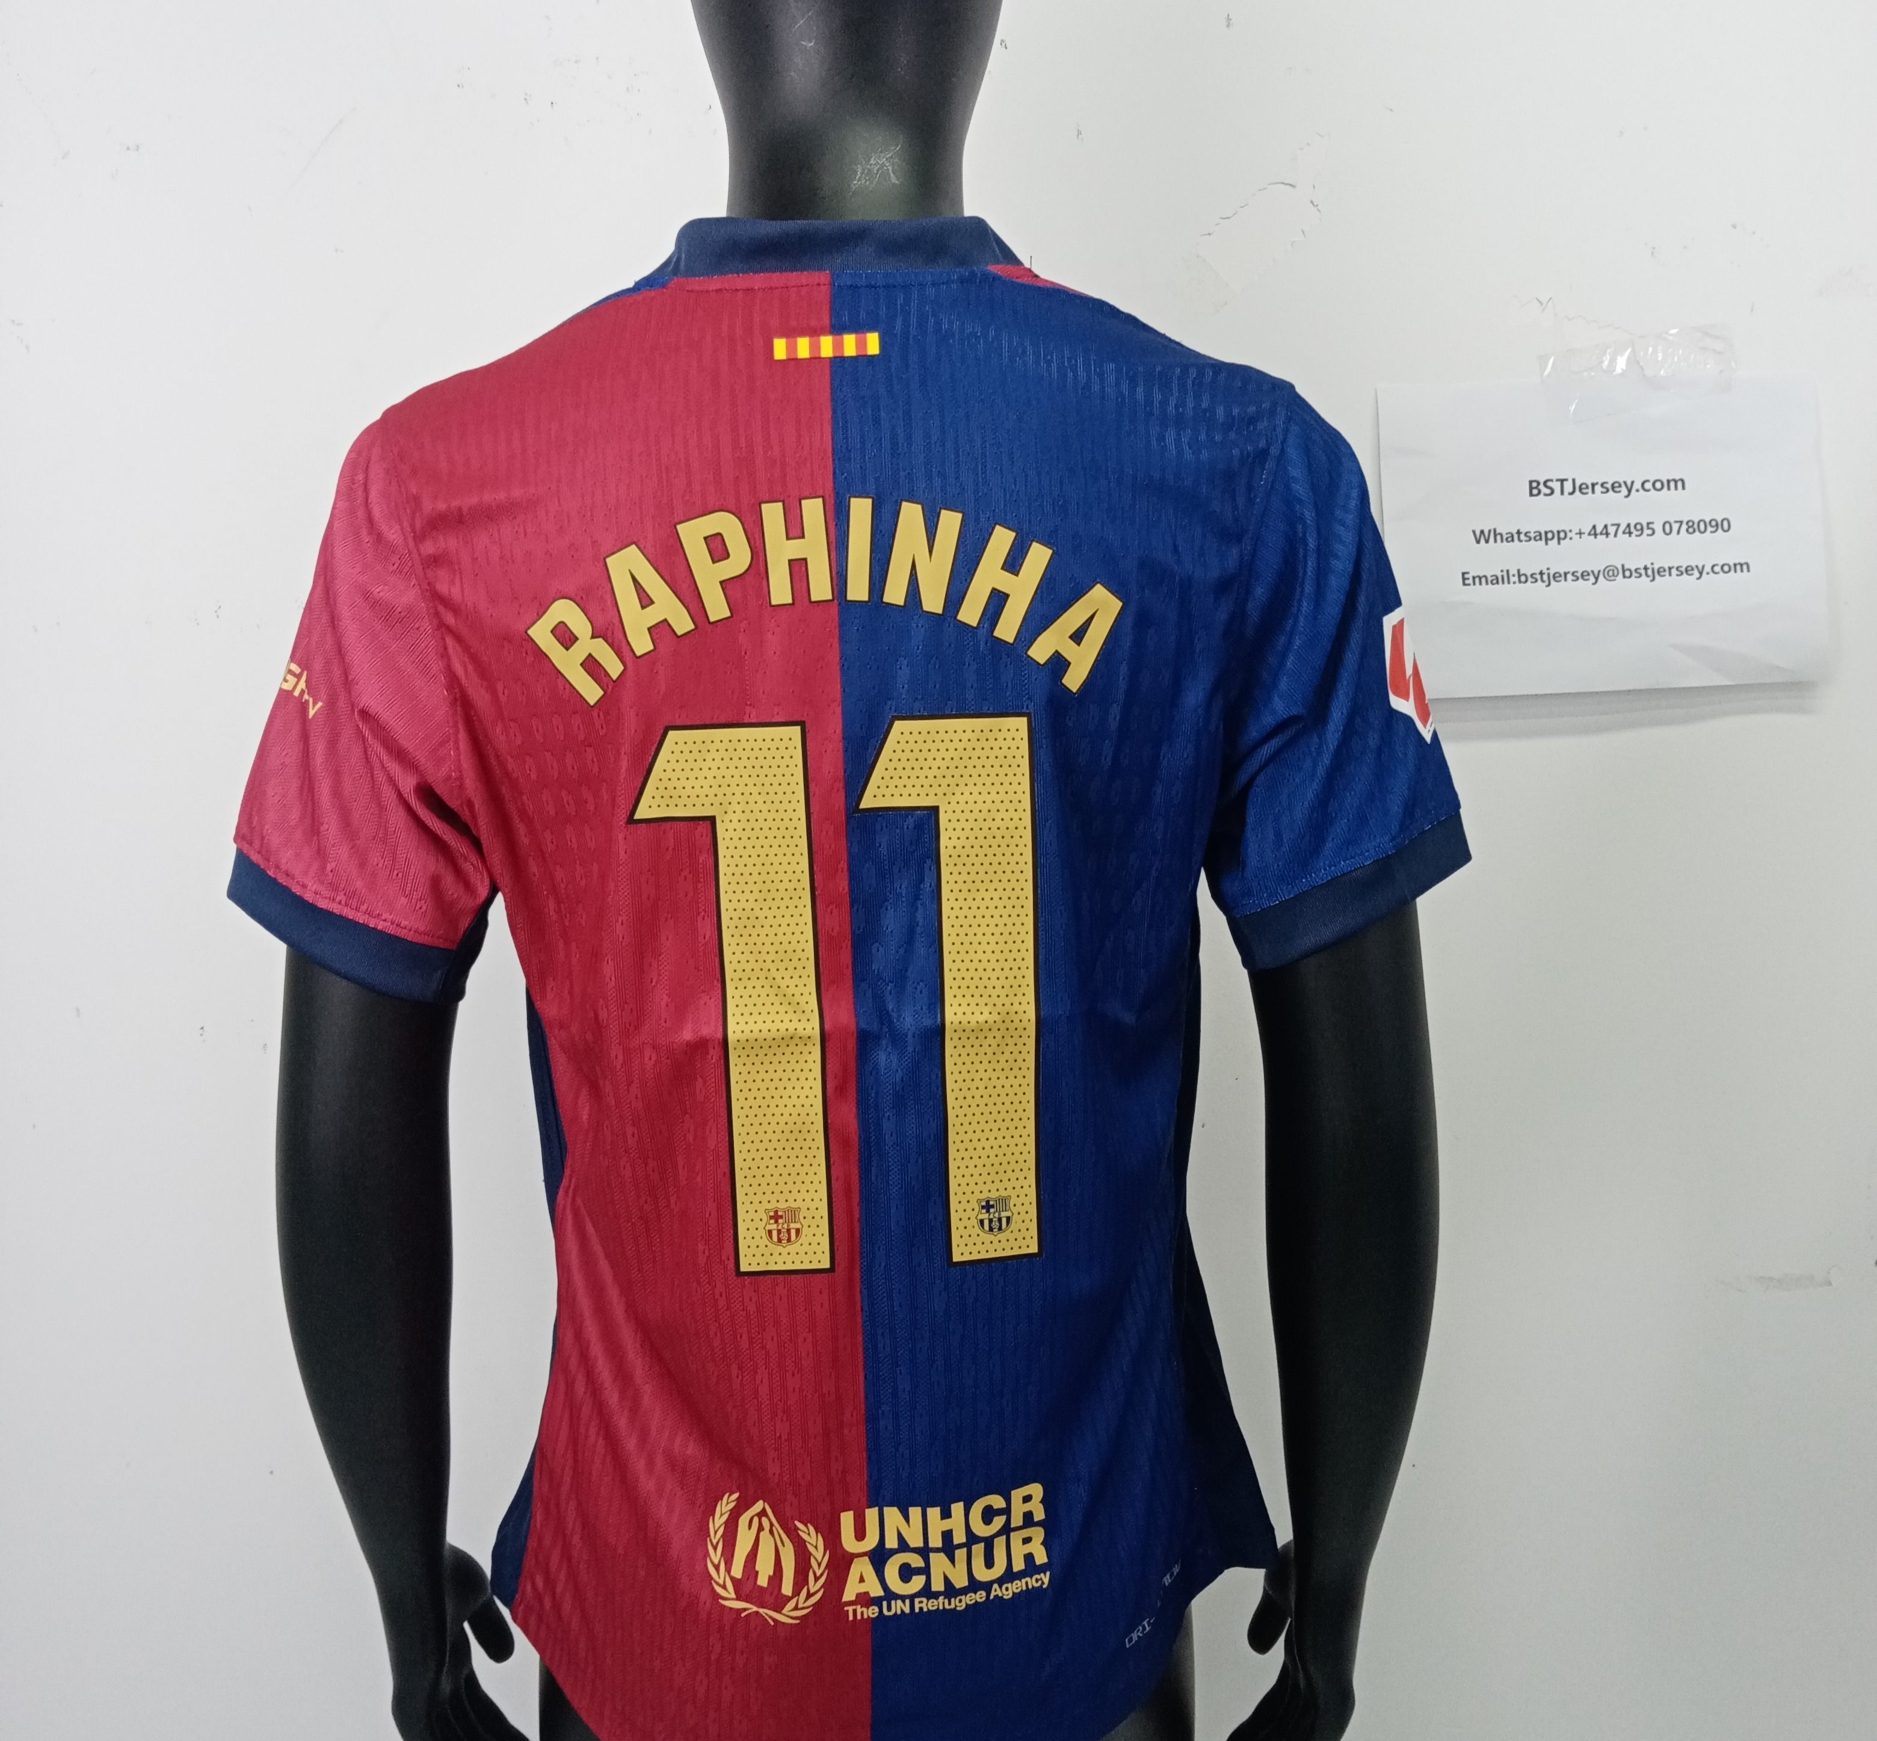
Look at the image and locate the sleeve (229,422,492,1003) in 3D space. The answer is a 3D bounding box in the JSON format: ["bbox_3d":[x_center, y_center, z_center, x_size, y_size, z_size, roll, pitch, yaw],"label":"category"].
[{"bbox_3d":[-0.291,-0.079,0.945,0.136,0.285,0.150,-1,3,0],"label":"sleeve"}]

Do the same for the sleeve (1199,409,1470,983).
[{"bbox_3d":[0.199,-0.094,0.940,0.136,0.285,0.150,-1,3,0],"label":"sleeve"}]

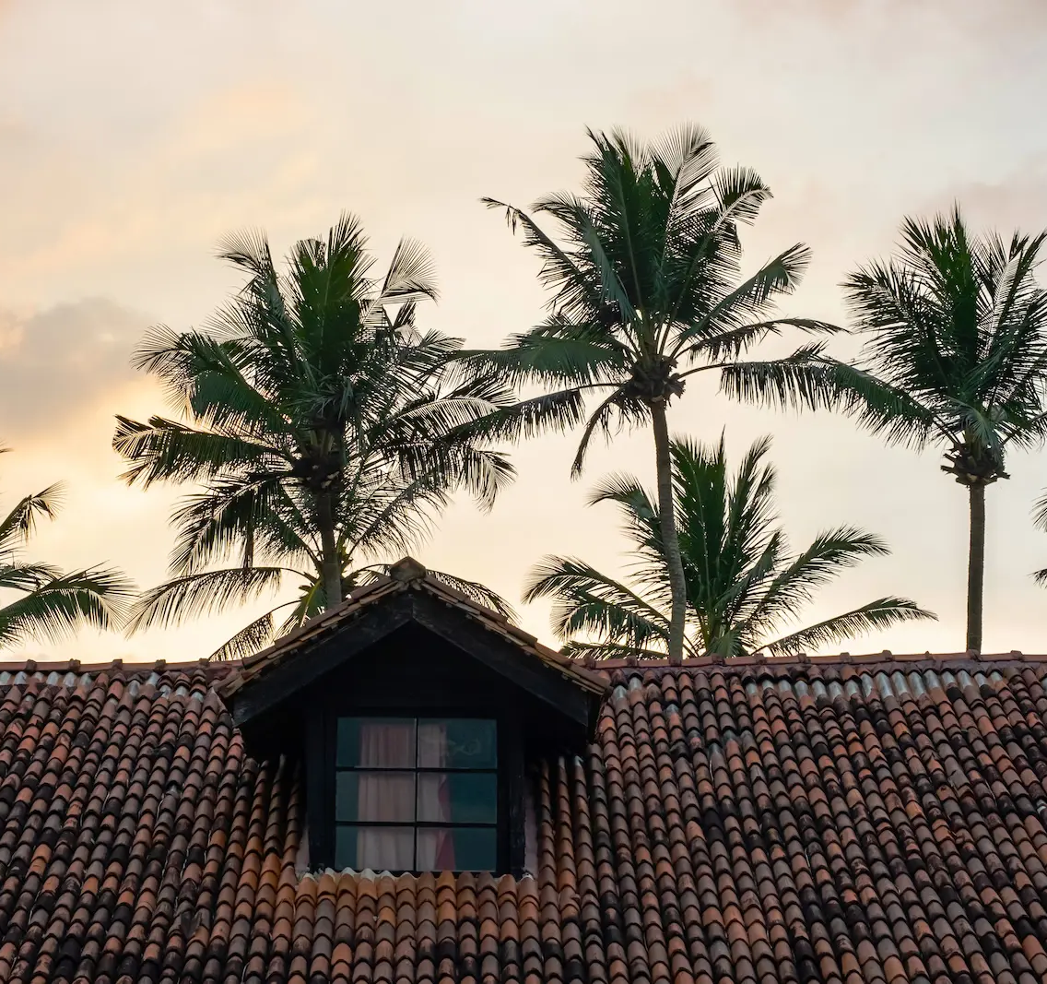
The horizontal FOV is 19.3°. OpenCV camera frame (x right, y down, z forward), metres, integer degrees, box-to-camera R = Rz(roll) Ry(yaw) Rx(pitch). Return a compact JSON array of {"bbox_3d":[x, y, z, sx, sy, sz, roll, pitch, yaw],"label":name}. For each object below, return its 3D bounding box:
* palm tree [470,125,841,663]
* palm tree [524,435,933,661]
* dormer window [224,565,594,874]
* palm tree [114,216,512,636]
[{"bbox_3d":[2.630,4.350,58.860,7.370,24.250,7.370,0,-15,-1],"label":"palm tree"},{"bbox_3d":[4.100,7.720,60.080,8.170,18.340,8.170,0,-15,-1],"label":"palm tree"},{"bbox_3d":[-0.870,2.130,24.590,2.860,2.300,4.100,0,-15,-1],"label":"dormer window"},{"bbox_3d":[-3.830,4.970,54.420,7.260,20.840,7.260,0,-15,-1],"label":"palm tree"}]

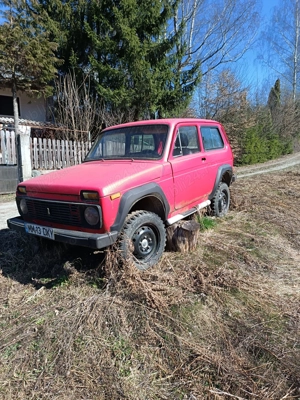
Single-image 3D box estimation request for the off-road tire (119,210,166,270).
[{"bbox_3d":[-0.088,0.460,3.142,0.680,0.680,0.200,-14,15,-40],"label":"off-road tire"}]

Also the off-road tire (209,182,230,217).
[{"bbox_3d":[1.219,0.020,4.869,0.200,0.680,0.680,4,14,36],"label":"off-road tire"}]

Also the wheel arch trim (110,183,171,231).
[{"bbox_3d":[-0.050,0.094,2.919,0.140,0.510,1.000,4,14,36],"label":"wheel arch trim"}]

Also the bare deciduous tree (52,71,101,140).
[{"bbox_3d":[-3.048,-3.090,11.500,1.950,4.300,1.800,-3,7,-17],"label":"bare deciduous tree"}]

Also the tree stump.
[{"bbox_3d":[0.440,0.482,3.740,0.450,0.330,0.430,-2,9,6],"label":"tree stump"}]

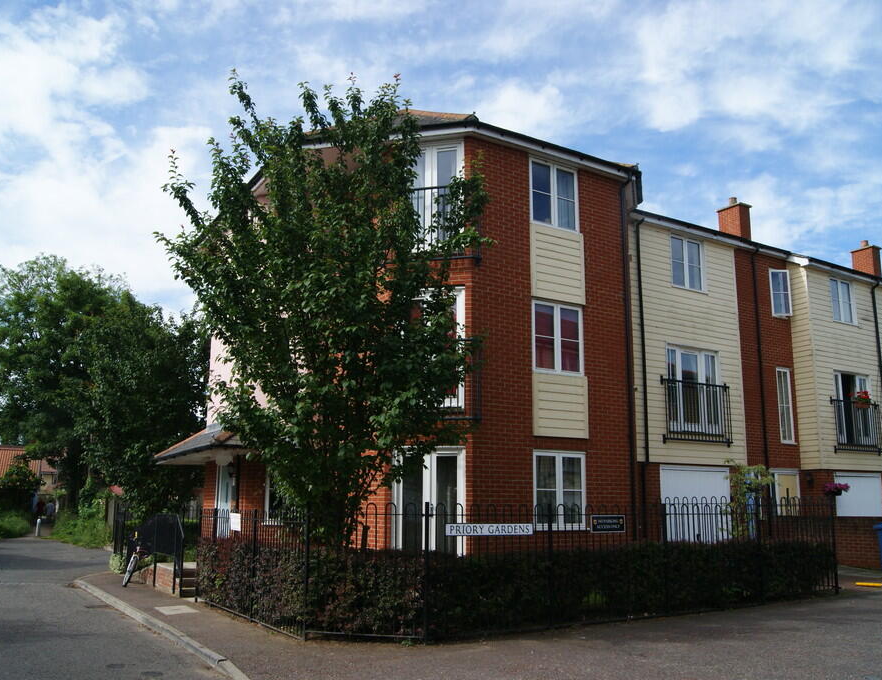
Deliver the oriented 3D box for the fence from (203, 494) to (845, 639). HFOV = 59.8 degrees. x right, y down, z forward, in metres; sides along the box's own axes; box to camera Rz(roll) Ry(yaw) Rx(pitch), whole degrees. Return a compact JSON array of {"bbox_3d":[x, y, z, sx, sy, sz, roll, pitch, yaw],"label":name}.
[{"bbox_3d":[1.389,3.557,12.961,9.350,1.530,5.550,7,-14,-31],"label":"fence"}]

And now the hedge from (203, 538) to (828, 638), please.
[{"bbox_3d":[1.498,3.543,11.829,8.800,1.050,4.600,7,-13,-31],"label":"hedge"}]

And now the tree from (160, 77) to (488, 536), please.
[{"bbox_3d":[-1.579,-0.092,10.184,4.200,7.500,4.200,2,-11,-8],"label":"tree"}]

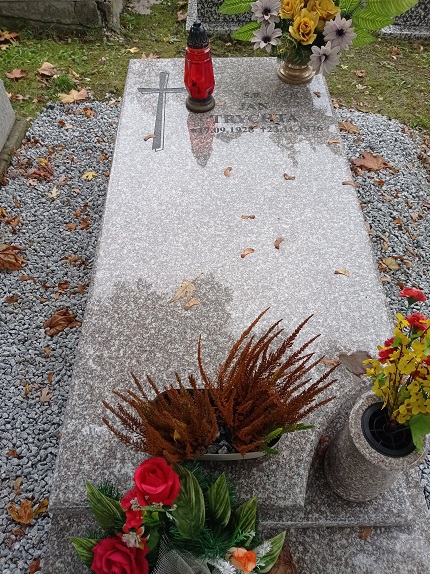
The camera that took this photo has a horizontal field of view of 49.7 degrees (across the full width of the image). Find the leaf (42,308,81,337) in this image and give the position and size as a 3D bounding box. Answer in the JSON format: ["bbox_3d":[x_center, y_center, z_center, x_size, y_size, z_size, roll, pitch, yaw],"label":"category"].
[{"bbox_3d":[-0.459,0.111,1.384,0.095,0.030,0.080,-37,60,-25],"label":"leaf"}]

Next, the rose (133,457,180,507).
[{"bbox_3d":[-0.112,0.371,0.885,0.086,0.068,0.086,-1,53,0],"label":"rose"}]

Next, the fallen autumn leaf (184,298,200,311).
[{"bbox_3d":[-0.063,0.045,1.241,0.047,0.008,0.024,-30,59,-20],"label":"fallen autumn leaf"}]

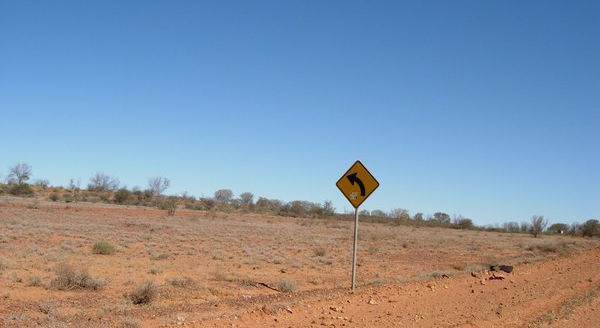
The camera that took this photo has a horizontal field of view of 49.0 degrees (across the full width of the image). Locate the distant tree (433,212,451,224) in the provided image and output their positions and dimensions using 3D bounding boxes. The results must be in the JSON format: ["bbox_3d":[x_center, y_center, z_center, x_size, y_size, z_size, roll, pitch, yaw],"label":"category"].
[{"bbox_3d":[30.074,11.371,140.000,3.711,2.550,3.414,2,-5,12],"label":"distant tree"}]

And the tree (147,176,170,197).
[{"bbox_3d":[-22.556,3.587,105.000,3.711,3.507,3.414,4,-5,-12],"label":"tree"}]

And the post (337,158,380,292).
[{"bbox_3d":[1.183,1.301,13.820,1.030,2.750,0.080,0,-5,32],"label":"post"}]

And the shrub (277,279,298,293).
[{"bbox_3d":[-0.250,2.455,13.200,0.428,0.261,0.393,3,-5,-1],"label":"shrub"}]

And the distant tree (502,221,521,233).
[{"bbox_3d":[48.163,14.460,150.000,3.976,2.733,3.658,1,-5,18],"label":"distant tree"}]

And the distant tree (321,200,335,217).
[{"bbox_3d":[5.010,8.107,120.000,2.474,3.279,2.276,2,-5,3],"label":"distant tree"}]

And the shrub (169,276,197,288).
[{"bbox_3d":[-2.337,2.337,13.100,0.540,0.222,0.497,3,-5,-10],"label":"shrub"}]

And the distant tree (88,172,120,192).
[{"bbox_3d":[-31.164,2.790,105.000,4.948,3.188,4.552,4,-5,-16],"label":"distant tree"}]

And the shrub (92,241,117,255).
[{"bbox_3d":[-6.070,2.618,20.489,0.745,0.373,0.625,4,-4,-16],"label":"shrub"}]

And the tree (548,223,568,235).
[{"bbox_3d":[56.904,14.419,145.000,4.271,2.642,3.929,1,-5,21],"label":"tree"}]

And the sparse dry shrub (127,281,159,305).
[{"bbox_3d":[-2.463,2.025,10.300,0.485,0.349,0.447,4,-5,-13],"label":"sparse dry shrub"}]

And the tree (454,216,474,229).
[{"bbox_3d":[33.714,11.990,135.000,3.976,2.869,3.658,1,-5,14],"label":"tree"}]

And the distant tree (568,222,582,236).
[{"bbox_3d":[38.479,9.009,92.000,1.955,1.955,1.858,3,-4,0],"label":"distant tree"}]

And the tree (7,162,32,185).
[{"bbox_3d":[-42.584,1.442,100.000,3.829,3.644,3.522,5,-5,-23],"label":"tree"}]

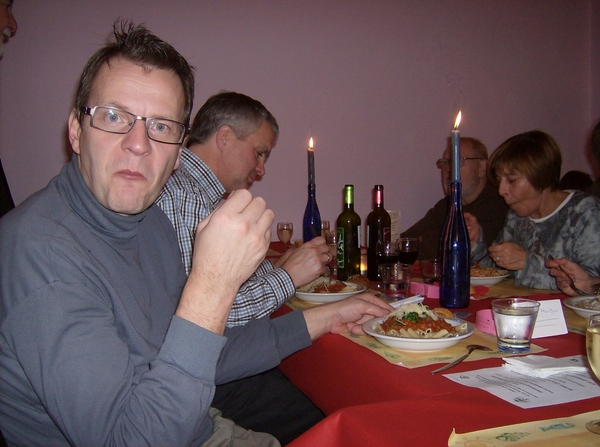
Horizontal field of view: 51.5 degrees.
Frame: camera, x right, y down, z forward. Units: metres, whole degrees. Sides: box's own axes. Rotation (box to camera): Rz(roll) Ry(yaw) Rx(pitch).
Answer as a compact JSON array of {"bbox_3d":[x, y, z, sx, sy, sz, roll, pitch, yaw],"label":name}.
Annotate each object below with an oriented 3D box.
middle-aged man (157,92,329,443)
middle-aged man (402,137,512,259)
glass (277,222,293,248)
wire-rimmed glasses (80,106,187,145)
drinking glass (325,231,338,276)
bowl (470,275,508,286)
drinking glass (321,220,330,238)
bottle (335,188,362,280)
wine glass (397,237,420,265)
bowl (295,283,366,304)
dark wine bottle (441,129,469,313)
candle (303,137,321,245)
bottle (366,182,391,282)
[{"bbox_3d":[-0.199,0.333,1.447,0.700,1.266,0.530,-2,4,-21],"label":"middle-aged man"},{"bbox_3d":[0.636,0.302,2.259,0.660,1.214,0.560,-3,4,-35],"label":"middle-aged man"},{"bbox_3d":[-0.057,0.067,2.440,0.064,0.146,0.064,0,4,0],"label":"glass"},{"bbox_3d":[-0.234,-0.127,0.833,0.142,0.042,0.138,9,-1,-28],"label":"wire-rimmed glasses"},{"bbox_3d":[0.118,0.093,2.060,0.064,0.146,0.064,0,4,0],"label":"drinking glass"},{"bbox_3d":[0.515,0.164,1.840,0.213,0.034,0.213,0,4,0],"label":"bowl"},{"bbox_3d":[0.097,0.067,2.646,0.066,0.143,0.066,0,4,0],"label":"drinking glass"},{"bbox_3d":[0.155,0.023,1.955,0.075,0.300,0.075,0,4,0],"label":"bottle"},{"bbox_3d":[0.317,0.118,1.786,0.066,0.145,0.066,0,4,0],"label":"wine glass"},{"bbox_3d":[0.065,0.182,1.600,0.213,0.036,0.213,0,4,0],"label":"bowl"},{"bbox_3d":[0.390,-0.012,1.555,0.076,0.442,0.076,0,4,0],"label":"dark wine bottle"},{"bbox_3d":[0.051,-0.116,2.580,0.078,0.490,0.078,0,4,0],"label":"candle"},{"bbox_3d":[0.251,0.027,1.981,0.076,0.303,0.076,1,4,17],"label":"bottle"}]

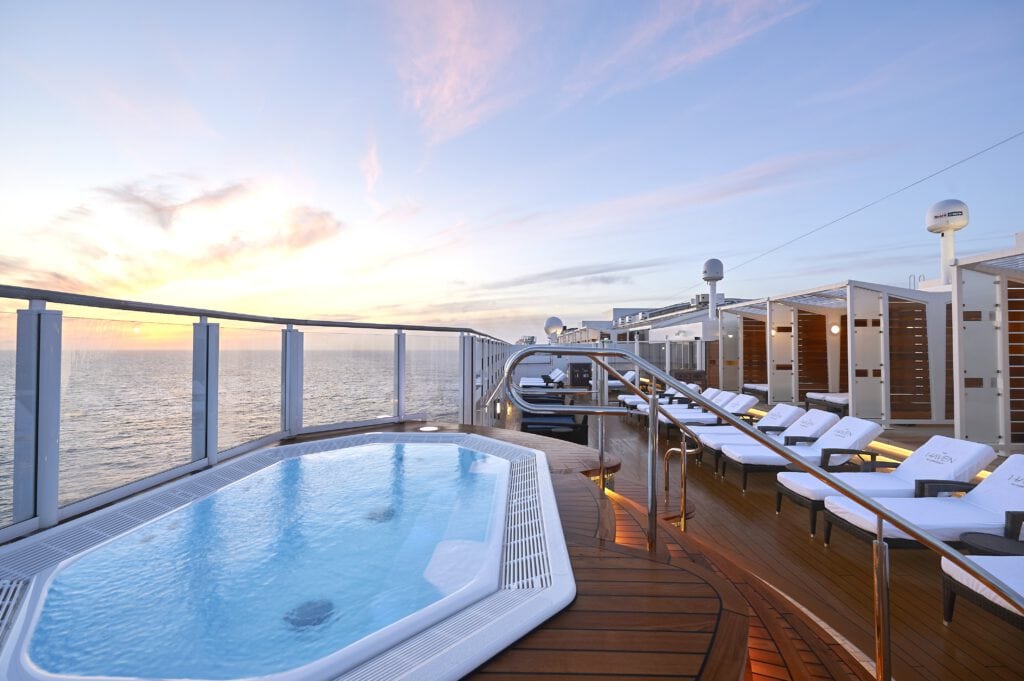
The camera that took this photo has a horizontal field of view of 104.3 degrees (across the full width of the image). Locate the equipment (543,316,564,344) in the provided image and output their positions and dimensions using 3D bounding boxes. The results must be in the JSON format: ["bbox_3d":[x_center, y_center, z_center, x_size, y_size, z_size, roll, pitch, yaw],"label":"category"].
[{"bbox_3d":[4.011,-1.003,38.000,1.850,2.500,1.850,0,-1,2],"label":"equipment"}]

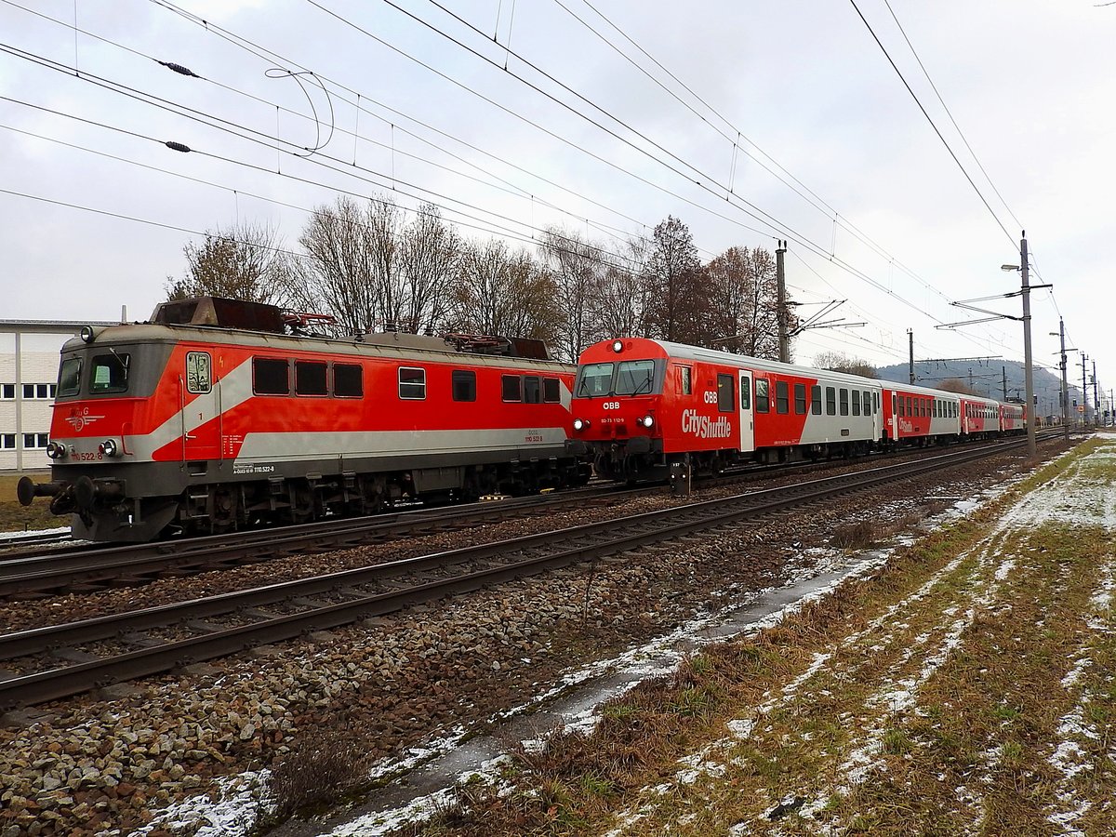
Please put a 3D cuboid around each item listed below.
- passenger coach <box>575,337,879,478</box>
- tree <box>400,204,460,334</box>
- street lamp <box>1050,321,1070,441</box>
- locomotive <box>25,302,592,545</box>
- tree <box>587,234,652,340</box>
[{"bbox_3d":[8.539,-0.117,30.681,2.850,4.100,26.400,-2,-2,35],"label":"passenger coach"},{"bbox_3d":[-7.383,-4.516,45.000,3.600,15.800,3.600,-1,-1,0],"label":"tree"},{"bbox_3d":[41.654,-3.115,64.000,1.200,10.000,0.400,-2,-2,36],"label":"street lamp"},{"bbox_3d":[-4.240,0.034,21.110,2.950,4.700,17.500,-2,-2,36],"label":"locomotive"},{"bbox_3d":[4.330,-4.859,55.000,4.600,16.200,4.600,-1,-1,0],"label":"tree"}]

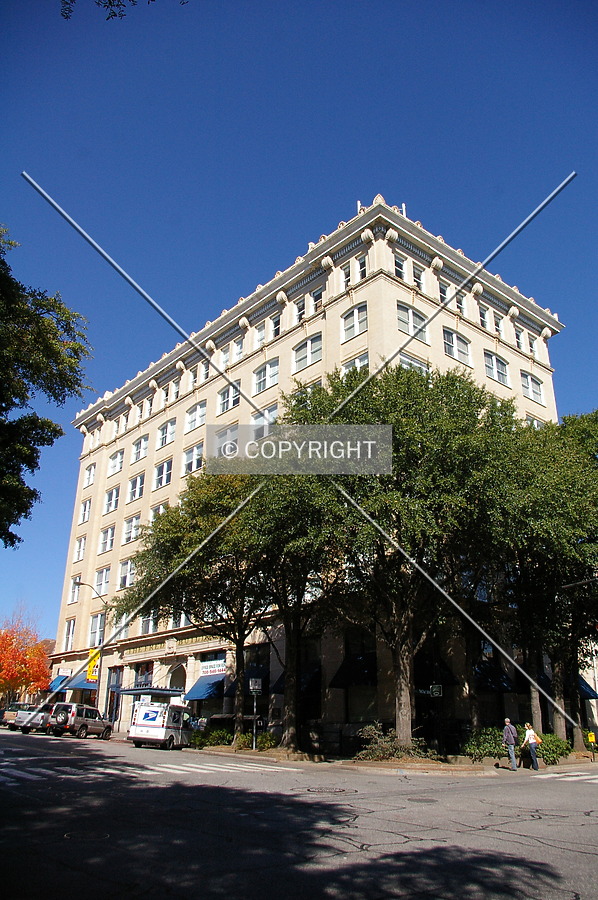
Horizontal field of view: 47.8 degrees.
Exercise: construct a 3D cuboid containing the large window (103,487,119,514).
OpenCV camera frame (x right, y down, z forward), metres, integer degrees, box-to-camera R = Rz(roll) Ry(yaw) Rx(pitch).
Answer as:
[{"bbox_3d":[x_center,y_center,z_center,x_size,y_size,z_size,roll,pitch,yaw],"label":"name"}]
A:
[{"bbox_3d":[-17.842,4.796,64.578,0.260,2.516,3.043,18,-28,-37],"label":"large window"}]

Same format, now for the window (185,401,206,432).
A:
[{"bbox_3d":[-8.046,-2.612,53.076,0.200,2.380,2.780,20,-30,-38],"label":"window"}]

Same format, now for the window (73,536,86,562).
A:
[{"bbox_3d":[-20.622,9.512,63.963,0.250,2.100,2.200,18,-28,-38],"label":"window"}]

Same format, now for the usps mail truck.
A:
[{"bbox_3d":[-6.900,14.450,35.100,1.950,2.180,4.450,-4,-24,13],"label":"usps mail truck"}]

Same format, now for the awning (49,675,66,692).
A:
[{"bbox_3d":[-20.455,19.738,57.060,1.000,1.400,2.100,20,-30,-38],"label":"awning"}]

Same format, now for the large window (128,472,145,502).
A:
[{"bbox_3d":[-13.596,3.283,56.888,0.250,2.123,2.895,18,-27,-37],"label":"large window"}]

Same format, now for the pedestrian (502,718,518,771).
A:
[{"bbox_3d":[7.758,10.787,24.698,0.500,1.770,0.400,11,-24,-26],"label":"pedestrian"}]

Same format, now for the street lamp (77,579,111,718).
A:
[{"bbox_3d":[-14.515,13.948,45.710,2.750,9.750,0.350,20,-30,-38],"label":"street lamp"}]

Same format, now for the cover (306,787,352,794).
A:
[{"bbox_3d":[0.708,8.326,16.444,0.920,0.050,0.920,0,-22,0],"label":"cover"}]

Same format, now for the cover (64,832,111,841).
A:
[{"bbox_3d":[-3.084,5.647,9.827,0.659,0.030,0.659,0,-22,0],"label":"cover"}]

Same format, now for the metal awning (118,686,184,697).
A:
[{"bbox_3d":[-9.659,15.951,44.515,2.530,0.380,3.850,20,-30,-38],"label":"metal awning"}]

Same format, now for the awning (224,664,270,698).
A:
[{"bbox_3d":[-3.139,13.791,40.076,1.150,1.600,2.870,18,-28,-38],"label":"awning"}]

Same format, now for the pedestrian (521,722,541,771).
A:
[{"bbox_3d":[8.679,11.155,25.406,0.550,1.640,0.520,-17,-28,37],"label":"pedestrian"}]

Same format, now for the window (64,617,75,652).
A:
[{"bbox_3d":[-20.631,16.807,61.115,0.250,2.874,1.900,18,-28,-38],"label":"window"}]

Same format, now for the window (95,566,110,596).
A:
[{"bbox_3d":[-17.893,12.085,61.648,0.260,2.654,3.043,18,-28,-37],"label":"window"}]

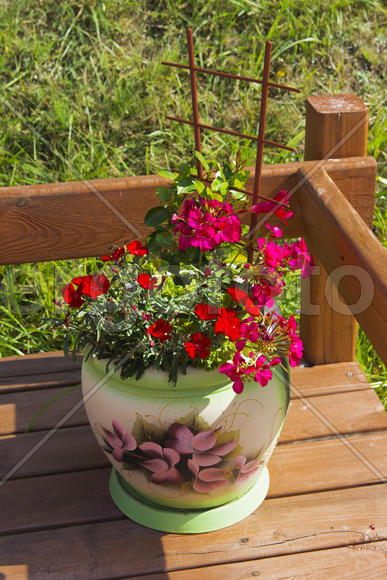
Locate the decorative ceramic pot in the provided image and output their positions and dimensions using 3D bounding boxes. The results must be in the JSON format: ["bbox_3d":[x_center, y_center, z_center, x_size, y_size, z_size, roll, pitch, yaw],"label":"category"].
[{"bbox_3d":[-0.009,0.181,1.761,0.316,0.301,0.316,-1,27,1],"label":"decorative ceramic pot"}]

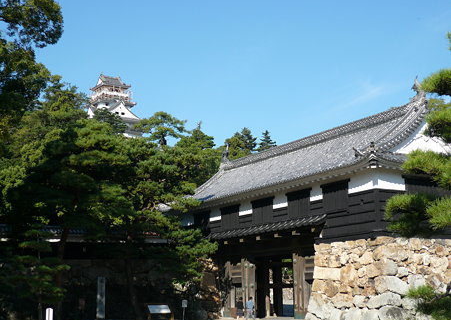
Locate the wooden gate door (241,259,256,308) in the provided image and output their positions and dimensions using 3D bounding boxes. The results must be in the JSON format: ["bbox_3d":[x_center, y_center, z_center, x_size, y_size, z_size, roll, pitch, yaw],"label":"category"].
[{"bbox_3d":[1.570,8.466,51.393,0.600,4.150,0.720,6,-12,-28],"label":"wooden gate door"}]

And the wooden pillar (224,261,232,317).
[{"bbox_3d":[0.181,8.954,53.646,0.450,4.000,0.500,6,-12,-28],"label":"wooden pillar"}]

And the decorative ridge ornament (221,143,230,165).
[{"bbox_3d":[0.000,-0.545,59.813,0.420,1.600,0.750,6,-12,-28],"label":"decorative ridge ornament"}]

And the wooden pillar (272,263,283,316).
[{"bbox_3d":[3.650,8.921,53.467,0.450,3.900,0.450,6,-12,-28],"label":"wooden pillar"}]

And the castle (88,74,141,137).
[{"bbox_3d":[-30.463,-14.423,209.002,14.000,19.000,12.500,6,-12,-28],"label":"castle"}]

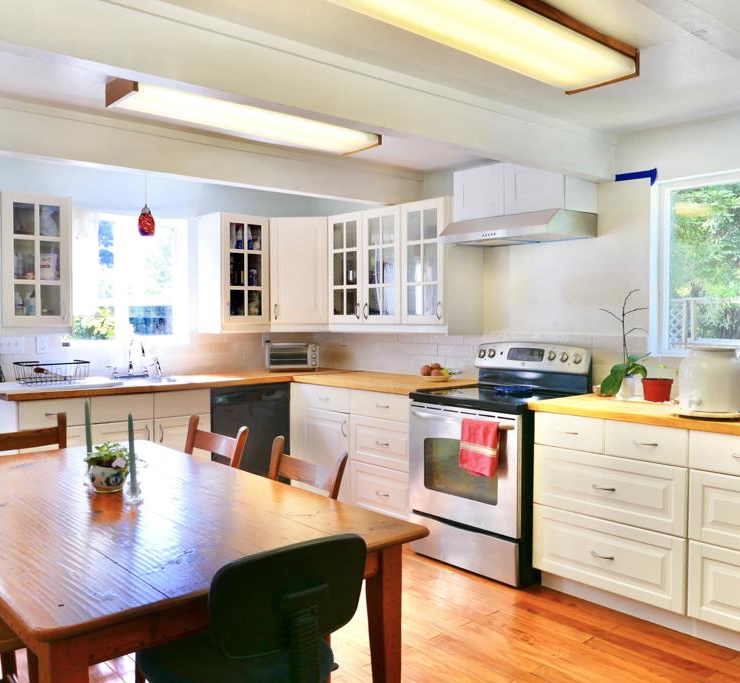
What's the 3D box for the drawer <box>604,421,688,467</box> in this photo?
[{"bbox_3d":[1.401,0.436,3.159,0.540,0.158,0.377,-2,3,-42],"label":"drawer"}]

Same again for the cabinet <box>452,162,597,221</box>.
[{"bbox_3d":[0.877,-0.851,3.922,0.379,0.294,0.735,-2,3,-42],"label":"cabinet"}]

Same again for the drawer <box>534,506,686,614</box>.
[{"bbox_3d":[1.228,0.981,3.287,0.400,0.327,0.762,-2,2,-42],"label":"drawer"}]

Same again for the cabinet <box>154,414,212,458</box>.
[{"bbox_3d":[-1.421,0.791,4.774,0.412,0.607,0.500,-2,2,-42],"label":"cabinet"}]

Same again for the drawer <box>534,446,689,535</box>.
[{"bbox_3d":[1.274,0.659,3.309,0.540,0.298,0.759,-2,3,-42],"label":"drawer"}]

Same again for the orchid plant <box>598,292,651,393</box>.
[{"bbox_3d":[1.346,0.007,3.611,0.250,0.574,0.250,-2,2,-42],"label":"orchid plant"}]

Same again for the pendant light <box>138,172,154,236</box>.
[{"bbox_3d":[-1.423,-0.886,4.340,0.105,0.435,0.105,-2,3,-42],"label":"pendant light"}]

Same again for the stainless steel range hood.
[{"bbox_3d":[0.834,-0.639,3.897,0.489,0.127,0.745,-2,3,-42],"label":"stainless steel range hood"}]

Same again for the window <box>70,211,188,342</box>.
[{"bbox_3d":[-1.758,-0.456,4.979,0.930,0.940,0.100,-2,2,-42],"label":"window"}]

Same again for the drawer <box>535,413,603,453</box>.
[{"bbox_3d":[1.098,0.439,3.413,0.400,0.152,0.375,-2,2,-42],"label":"drawer"}]

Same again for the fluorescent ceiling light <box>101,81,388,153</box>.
[{"bbox_3d":[-0.525,-1.047,3.175,1.267,0.105,0.310,-2,2,-42],"label":"fluorescent ceiling light"}]

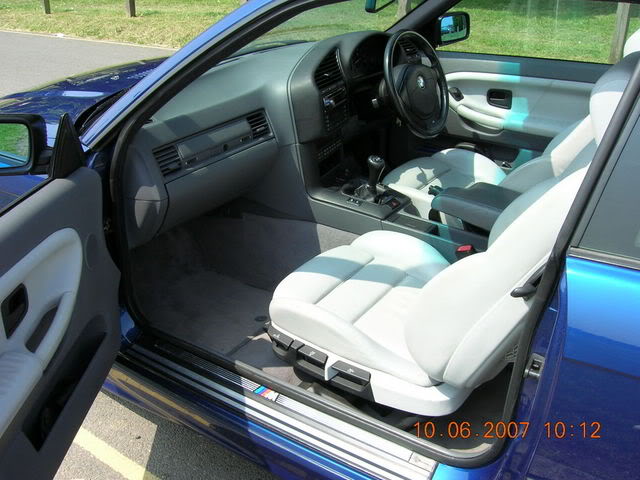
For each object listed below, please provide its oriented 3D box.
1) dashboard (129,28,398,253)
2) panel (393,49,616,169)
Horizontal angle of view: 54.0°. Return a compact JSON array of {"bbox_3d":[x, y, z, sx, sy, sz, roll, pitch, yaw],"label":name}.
[{"bbox_3d":[-0.170,-0.427,2.038,0.470,0.445,1.340,15,30,30],"label":"dashboard"},{"bbox_3d":[0.701,-0.445,2.272,1.080,0.415,0.120,15,30,30],"label":"panel"}]

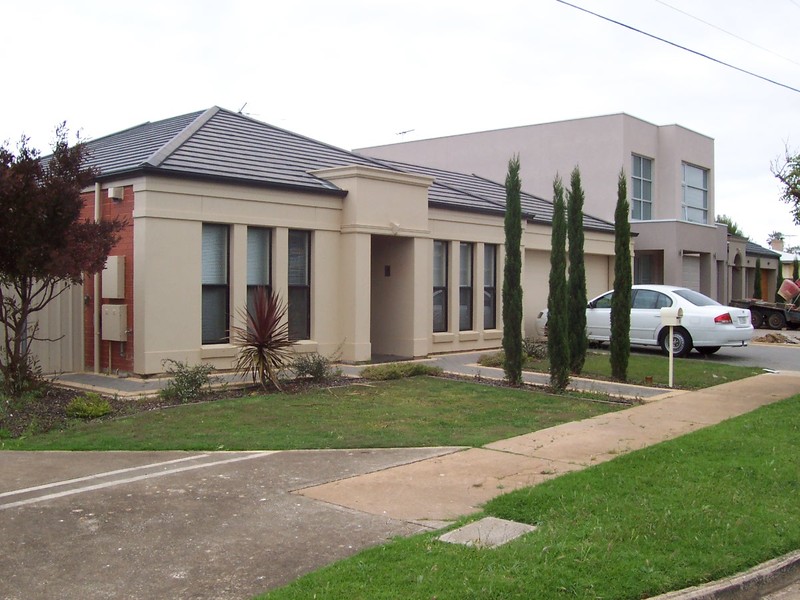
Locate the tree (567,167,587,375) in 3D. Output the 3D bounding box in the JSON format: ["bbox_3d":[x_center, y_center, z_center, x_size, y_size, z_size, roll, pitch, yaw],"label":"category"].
[{"bbox_3d":[2.907,-0.491,13.984,0.350,3.380,0.350,0,1,0],"label":"tree"}]

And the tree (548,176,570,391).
[{"bbox_3d":[2.254,-0.249,12.006,0.330,3.000,0.330,0,1,0],"label":"tree"}]

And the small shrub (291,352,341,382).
[{"bbox_3d":[-1.320,0.986,13.218,0.740,0.440,0.650,0,1,-6],"label":"small shrub"}]

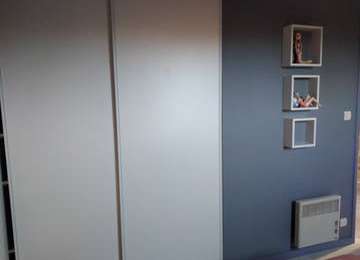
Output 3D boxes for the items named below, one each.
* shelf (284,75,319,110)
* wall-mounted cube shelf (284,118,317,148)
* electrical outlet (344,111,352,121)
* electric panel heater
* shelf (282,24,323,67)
[{"bbox_3d":[0.964,-0.298,2.156,0.267,0.267,0.101,-3,6,-17],"label":"shelf"},{"bbox_3d":[0.966,0.019,2.186,0.227,0.227,0.103,-3,6,-17],"label":"wall-mounted cube shelf"},{"bbox_3d":[1.483,-0.127,2.384,0.081,0.081,0.012,-3,6,-17],"label":"electrical outlet"},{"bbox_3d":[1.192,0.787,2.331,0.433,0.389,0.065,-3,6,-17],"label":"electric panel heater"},{"bbox_3d":[0.960,-0.648,2.122,0.297,0.298,0.098,-3,6,-17],"label":"shelf"}]

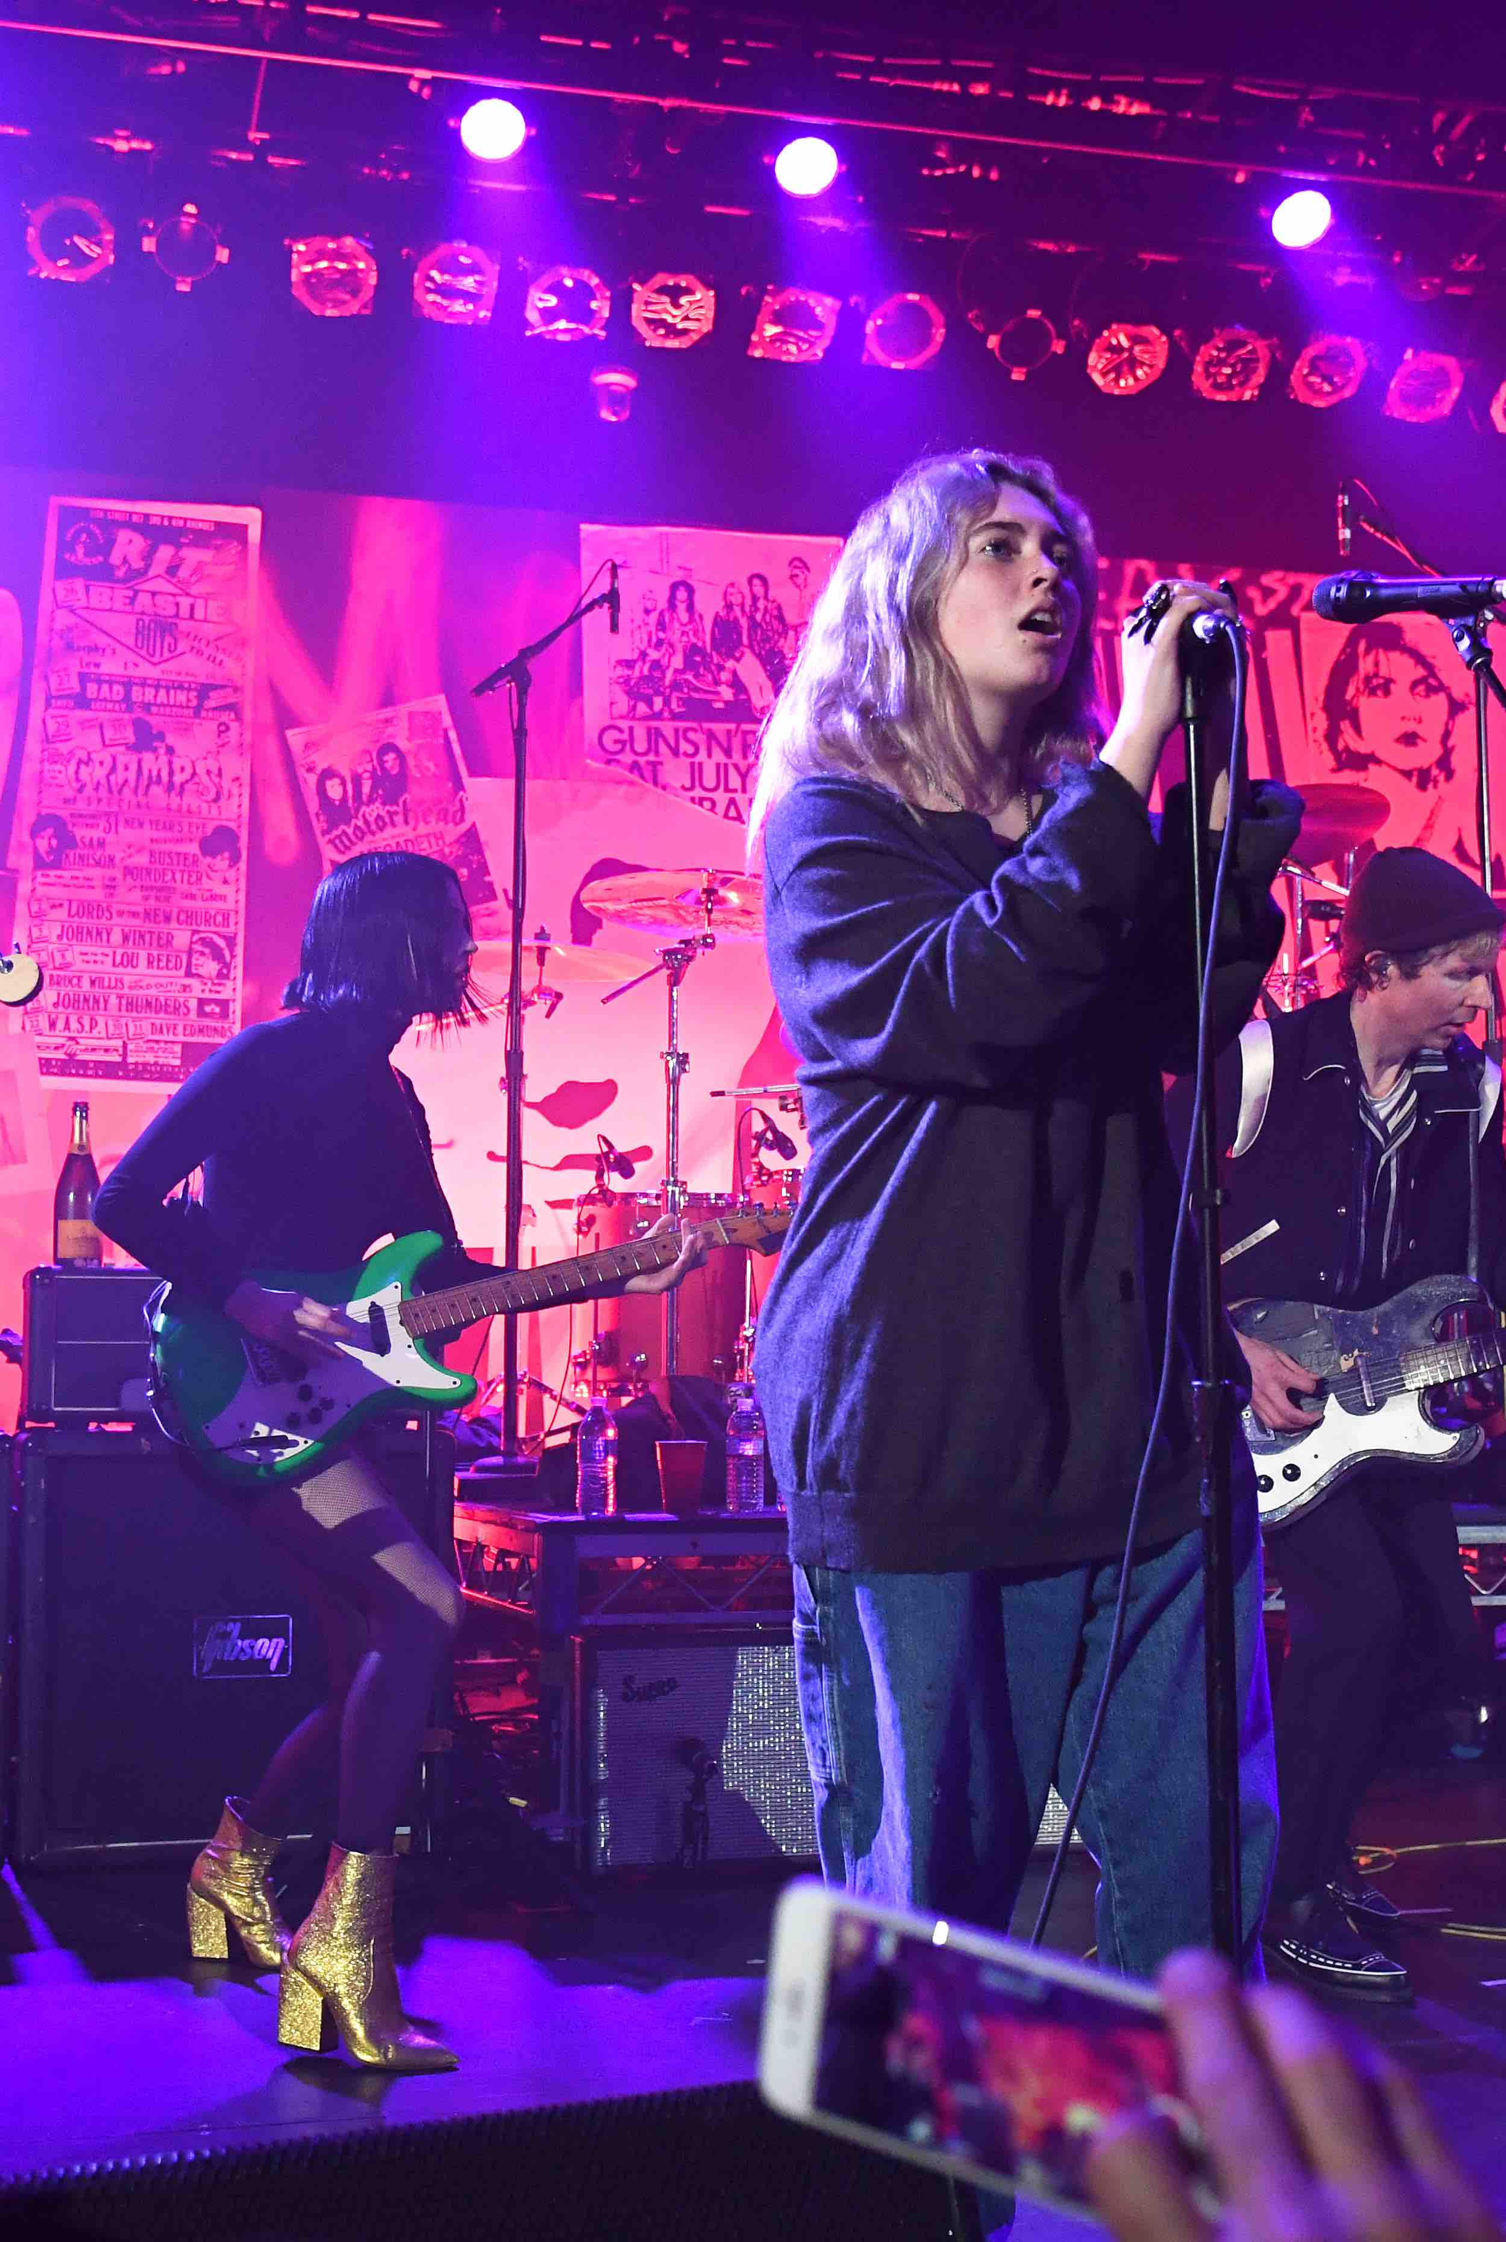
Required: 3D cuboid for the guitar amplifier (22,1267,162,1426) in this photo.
[{"bbox_3d":[-0.999,0.429,5.473,0.720,0.291,0.250,1,-5,-14],"label":"guitar amplifier"}]

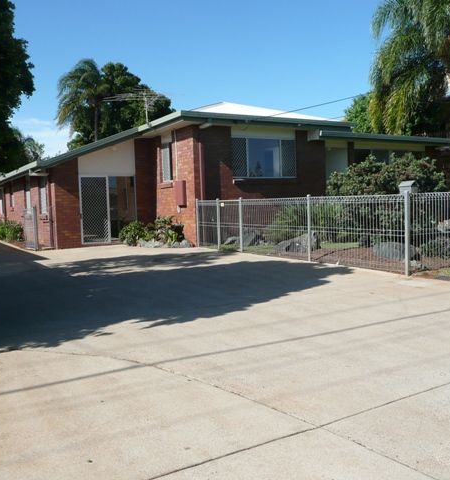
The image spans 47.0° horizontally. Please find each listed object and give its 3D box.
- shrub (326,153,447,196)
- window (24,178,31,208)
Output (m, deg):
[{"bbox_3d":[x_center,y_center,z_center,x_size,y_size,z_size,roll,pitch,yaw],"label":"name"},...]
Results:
[{"bbox_3d":[4.159,-1.058,13.338,2.800,2.330,2.400,-4,5,-28],"label":"shrub"},{"bbox_3d":[-7.741,-1.741,20.355,0.100,1.280,1.450,-4,5,-28],"label":"window"}]

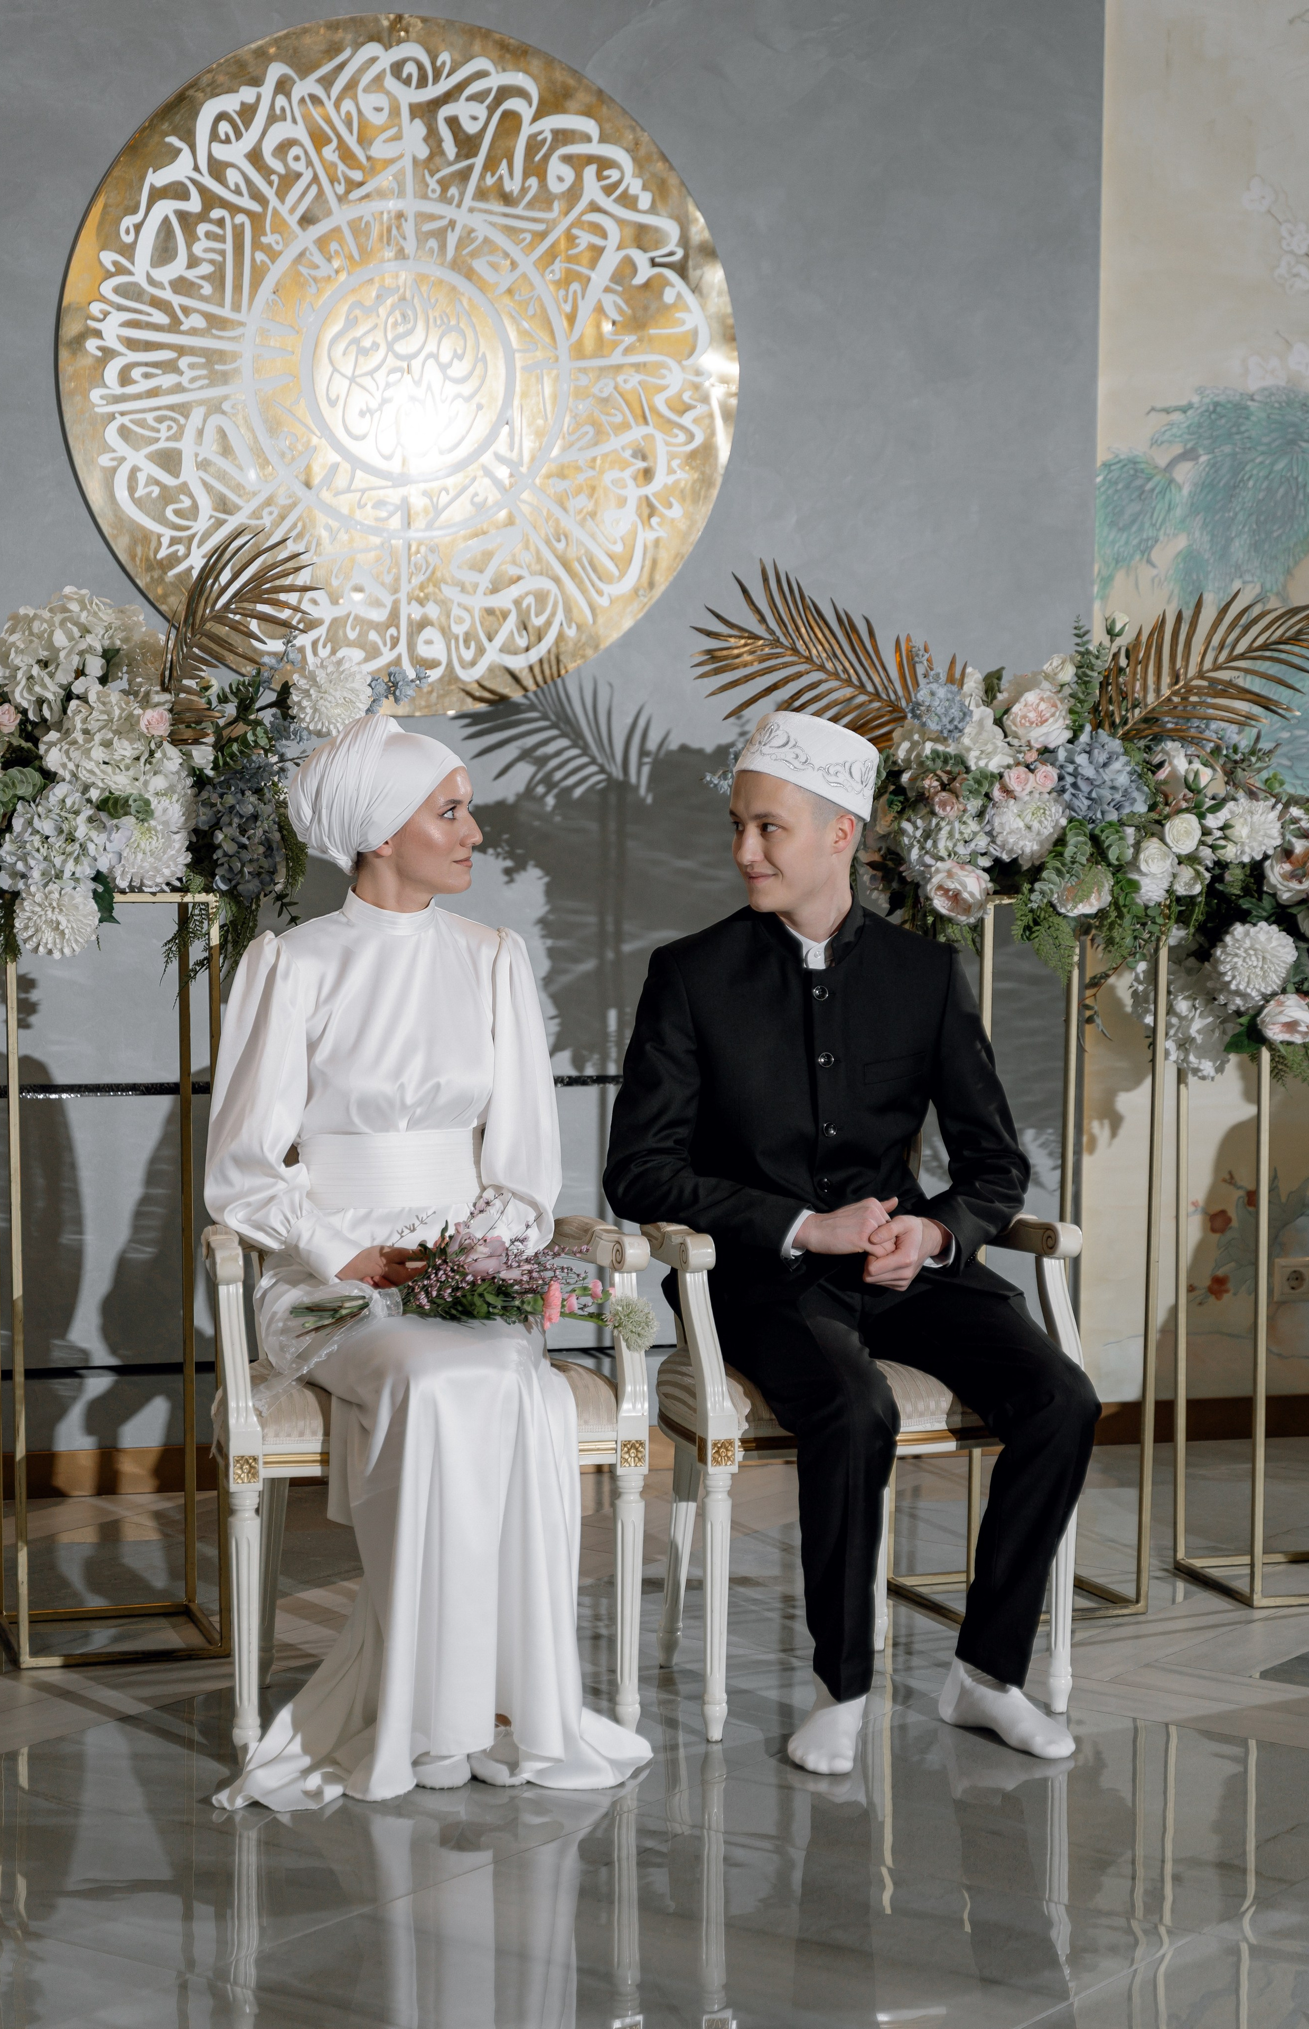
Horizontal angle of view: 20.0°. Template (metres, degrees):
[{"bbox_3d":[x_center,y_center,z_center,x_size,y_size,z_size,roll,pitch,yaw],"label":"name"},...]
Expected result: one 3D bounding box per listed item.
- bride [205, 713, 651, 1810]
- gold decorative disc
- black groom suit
[{"bbox_3d":[-0.307,0.281,4.983,0.560,1.360,0.660,-1,5,-12],"label":"bride"},{"bbox_3d":[-0.441,-1.120,6.420,1.200,1.200,0.040,-1,5,-15],"label":"gold decorative disc"},{"bbox_3d":[0.247,0.368,5.102,0.600,1.040,0.620,-1,5,-15],"label":"black groom suit"}]

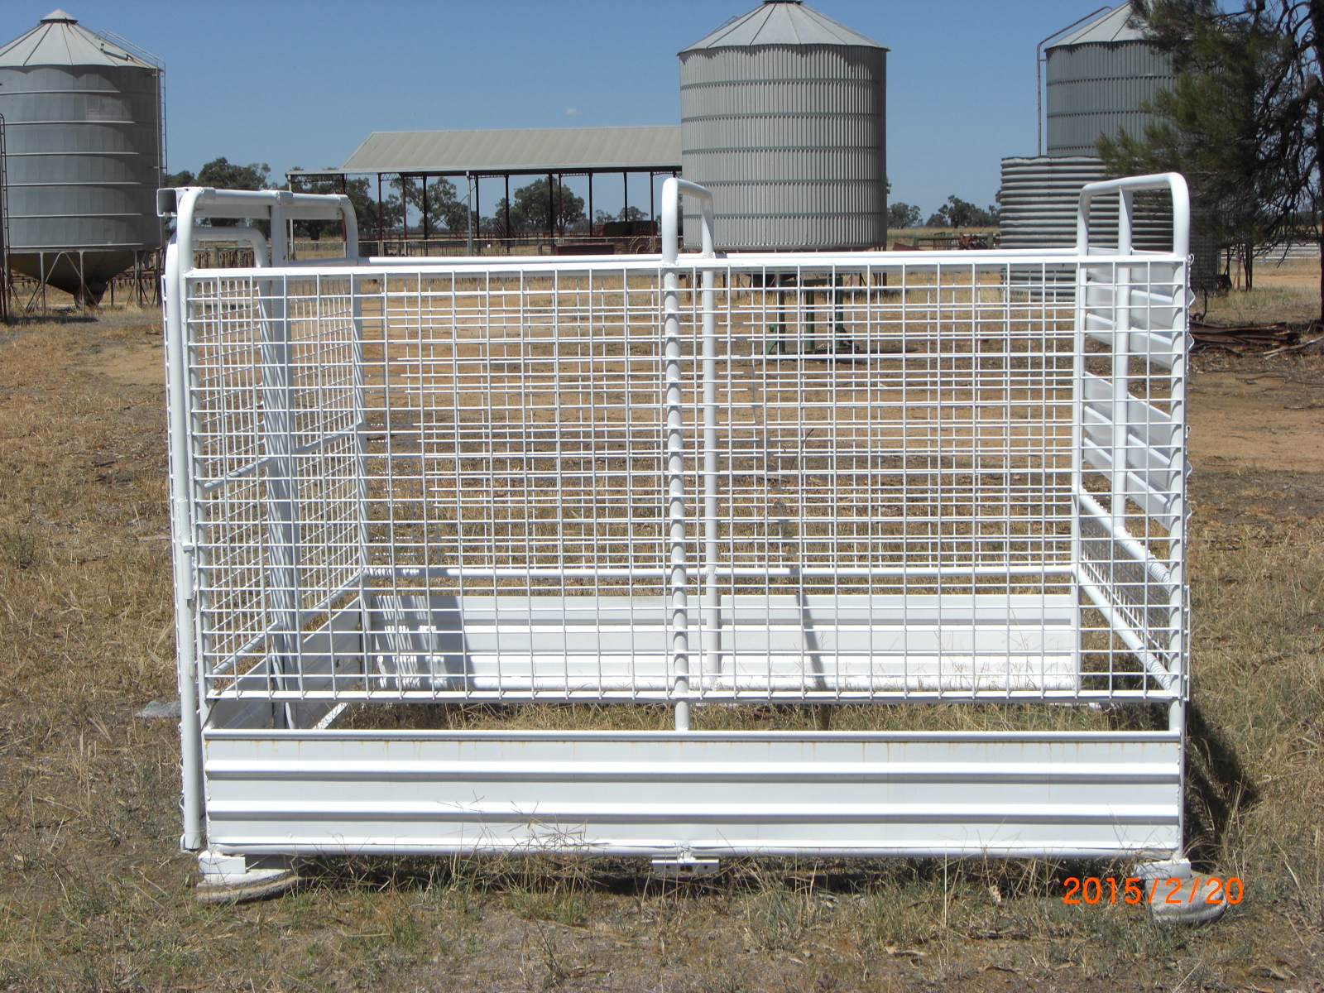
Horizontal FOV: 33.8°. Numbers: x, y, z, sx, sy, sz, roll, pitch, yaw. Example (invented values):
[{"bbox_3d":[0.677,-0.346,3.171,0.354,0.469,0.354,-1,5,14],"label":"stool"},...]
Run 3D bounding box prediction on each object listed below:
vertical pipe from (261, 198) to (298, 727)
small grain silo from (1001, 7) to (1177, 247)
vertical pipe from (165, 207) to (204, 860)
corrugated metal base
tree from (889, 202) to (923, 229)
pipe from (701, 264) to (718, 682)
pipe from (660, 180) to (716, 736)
[{"bbox_3d":[-0.997,-0.061,5.699,0.055,1.430,0.065,0,8,4],"label":"vertical pipe"},{"bbox_3d":[9.483,-7.007,43.500,4.400,5.800,4.400,0,7,4],"label":"small grain silo"},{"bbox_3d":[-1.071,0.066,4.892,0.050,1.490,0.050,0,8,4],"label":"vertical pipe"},{"bbox_3d":[0.052,0.667,4.886,2.190,0.295,0.050,0,8,4],"label":"corrugated metal base"},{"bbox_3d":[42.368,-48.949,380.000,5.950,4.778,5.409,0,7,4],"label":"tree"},{"bbox_3d":[0.147,-0.074,6.598,0.034,1.287,0.034,0,8,4],"label":"pipe"},{"bbox_3d":[0.089,-0.169,5.689,0.040,1.280,1.820,0,8,4],"label":"pipe"}]

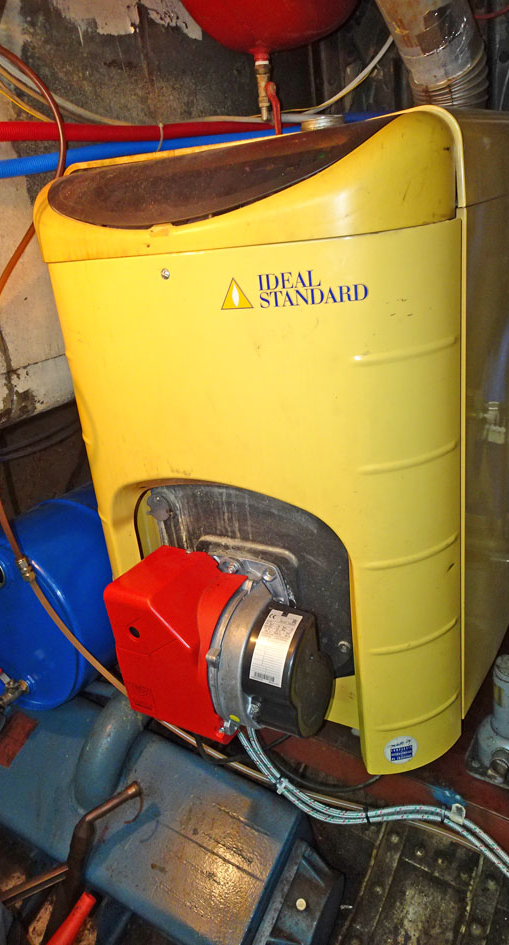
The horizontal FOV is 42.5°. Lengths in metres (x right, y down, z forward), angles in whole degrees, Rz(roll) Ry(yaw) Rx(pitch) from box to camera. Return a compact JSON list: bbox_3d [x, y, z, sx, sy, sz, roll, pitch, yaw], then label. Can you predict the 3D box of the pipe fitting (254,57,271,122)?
[{"bbox_3d":[0.016,-0.730,1.250,0.028,0.113,0.030,-3,21,1],"label":"pipe fitting"}]

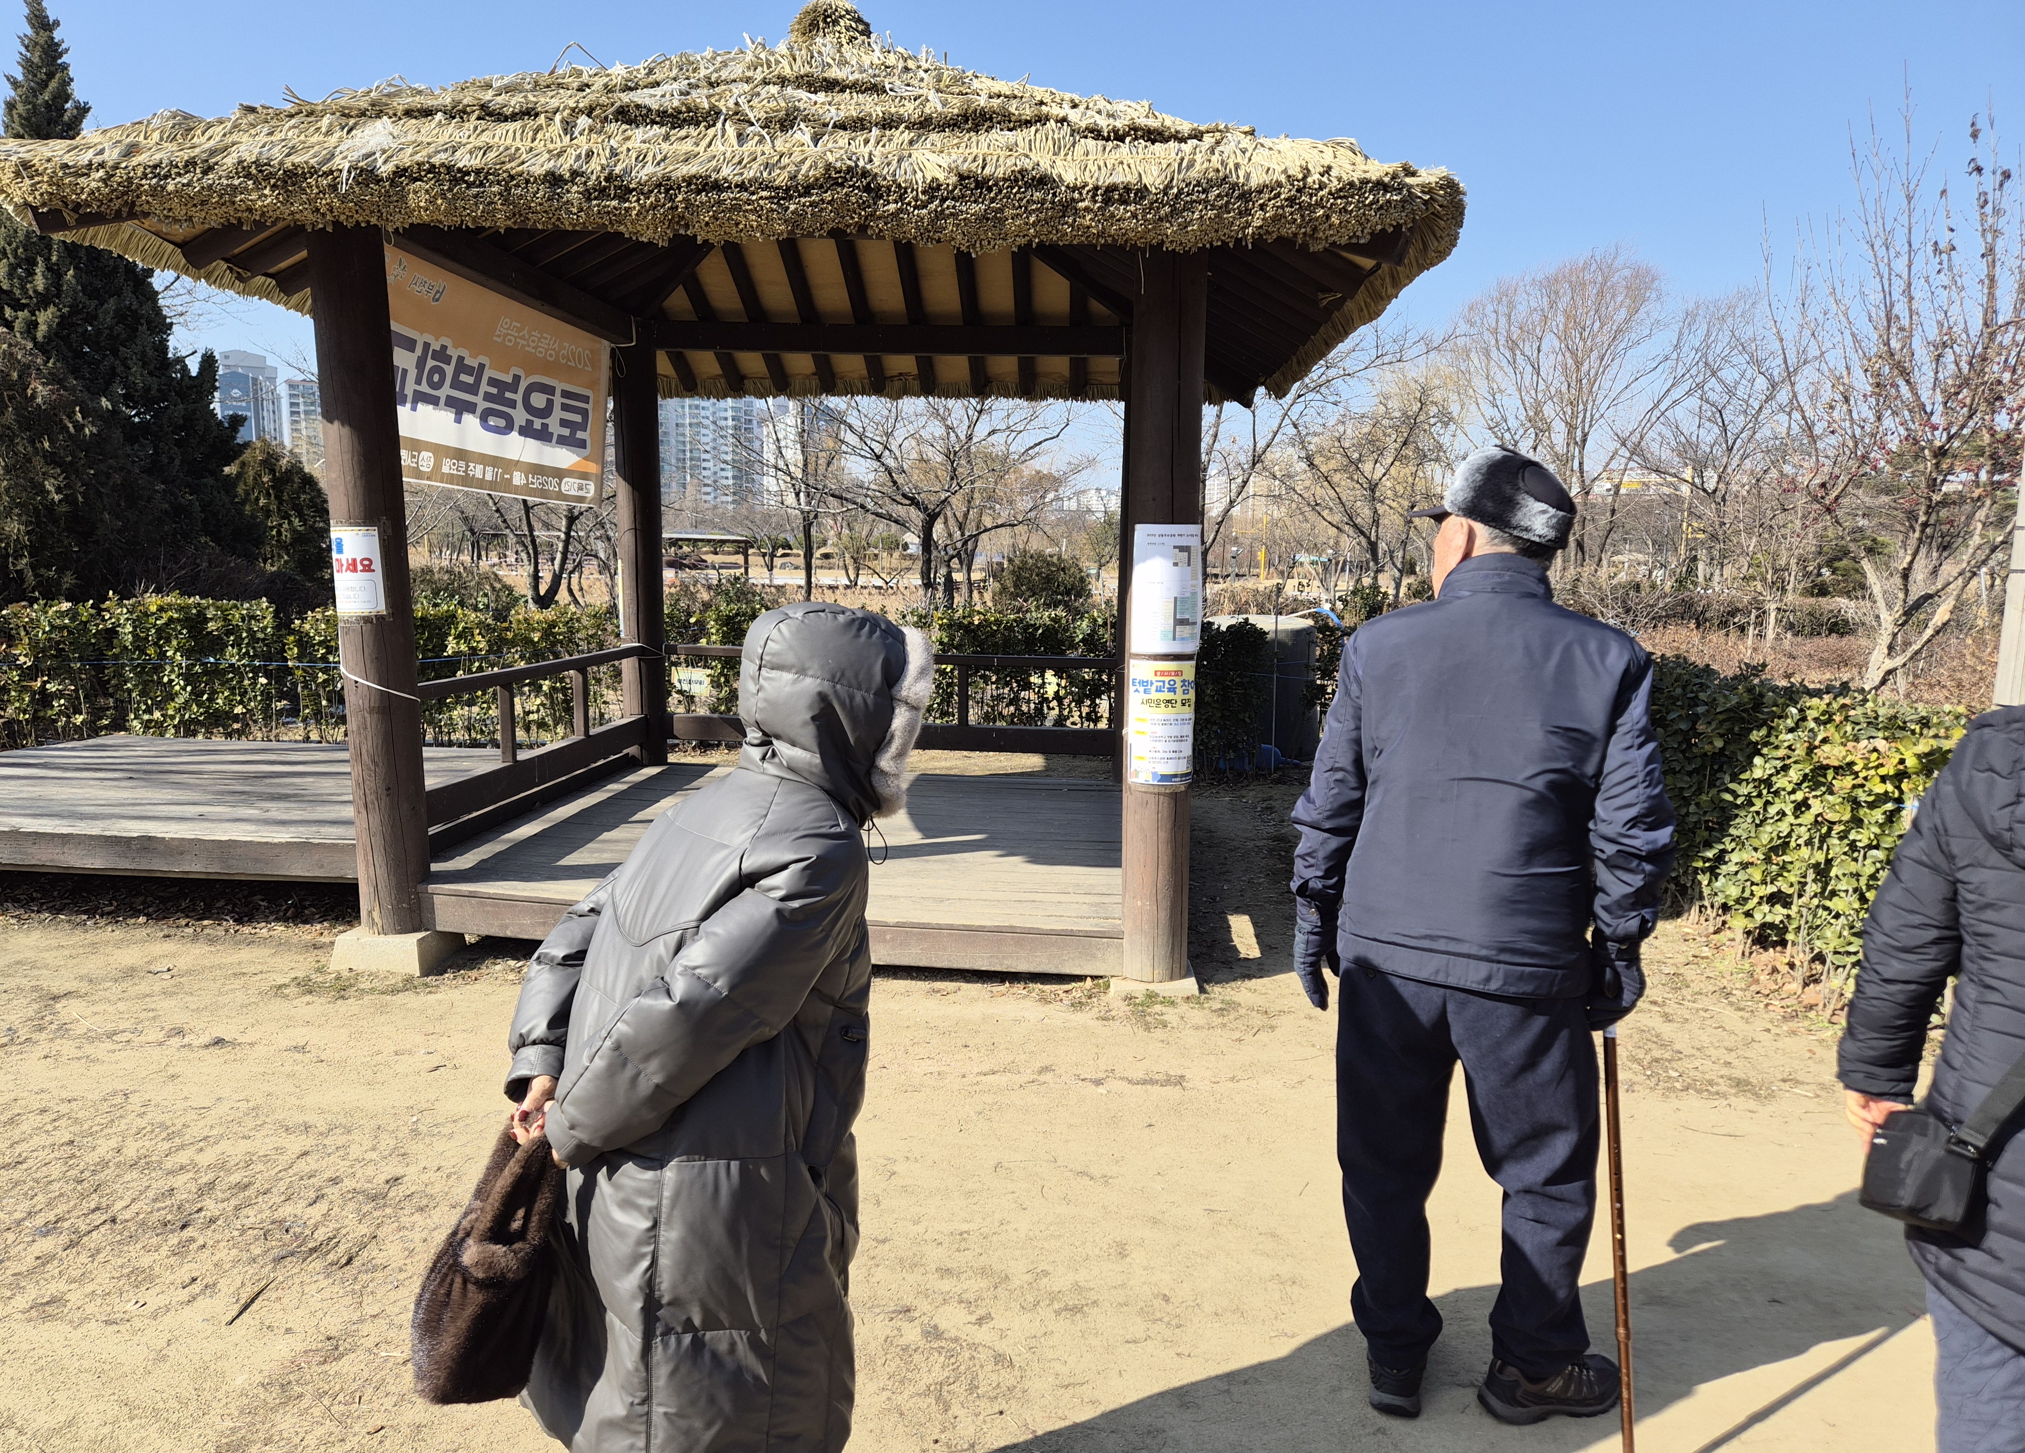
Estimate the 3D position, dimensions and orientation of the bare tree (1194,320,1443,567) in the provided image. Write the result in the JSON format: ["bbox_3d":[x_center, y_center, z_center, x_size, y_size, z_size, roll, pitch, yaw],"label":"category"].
[{"bbox_3d":[4.310,-3.336,18.719,3.400,5.000,3.100,1,7,0],"label":"bare tree"}]

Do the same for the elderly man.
[{"bbox_3d":[0.784,0.370,2.365,0.620,1.690,0.400,2,7,11],"label":"elderly man"}]

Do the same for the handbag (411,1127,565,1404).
[{"bbox_3d":[-0.707,0.714,1.817,0.150,0.365,0.260,10,4,-26],"label":"handbag"}]

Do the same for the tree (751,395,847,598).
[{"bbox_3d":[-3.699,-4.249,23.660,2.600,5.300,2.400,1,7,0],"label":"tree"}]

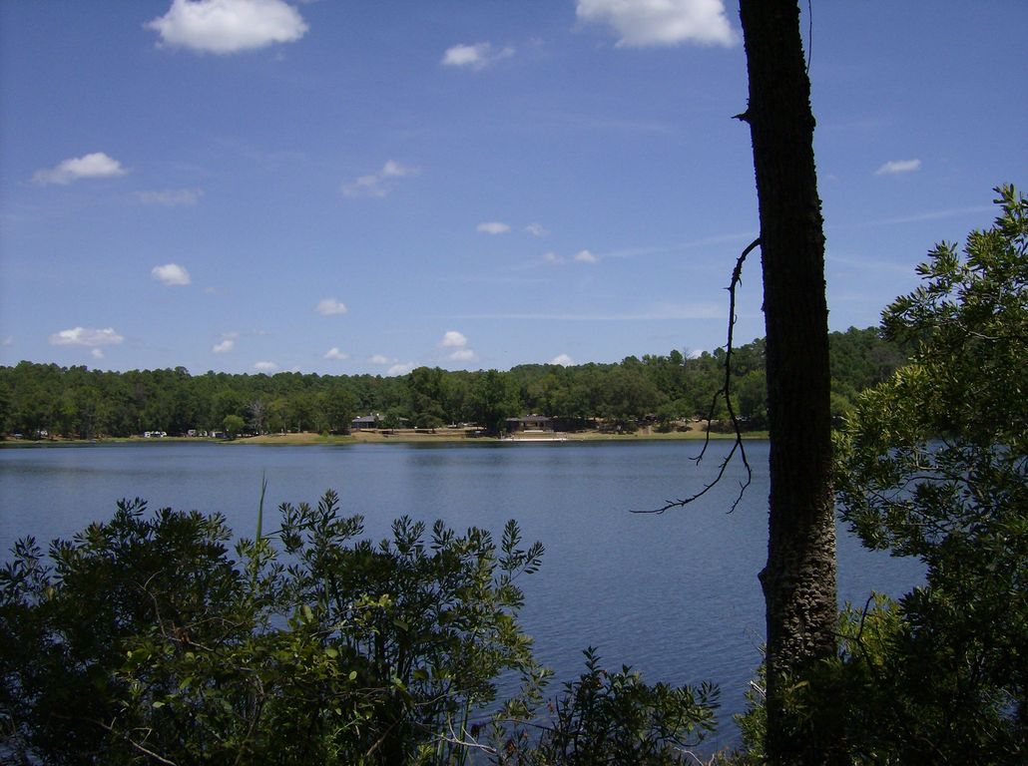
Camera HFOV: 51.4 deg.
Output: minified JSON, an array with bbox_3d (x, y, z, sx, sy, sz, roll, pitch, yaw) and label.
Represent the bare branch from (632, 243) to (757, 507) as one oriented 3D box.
[{"bbox_3d":[0.927,-0.033,5.400,0.630,1.400,0.450,0,-3,0],"label":"bare branch"}]

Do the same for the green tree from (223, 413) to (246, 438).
[{"bbox_3d":[-83.974,12.723,320.000,7.000,7.200,7.000,0,-3,0],"label":"green tree"}]

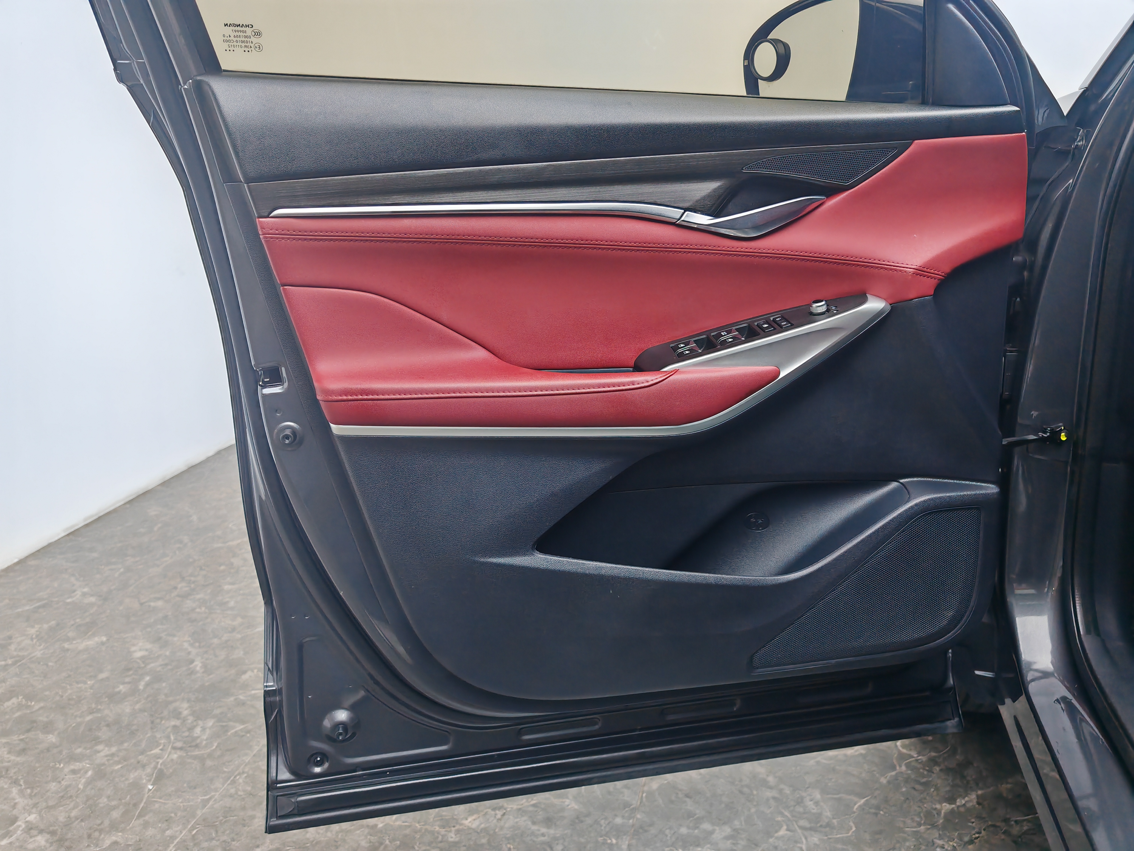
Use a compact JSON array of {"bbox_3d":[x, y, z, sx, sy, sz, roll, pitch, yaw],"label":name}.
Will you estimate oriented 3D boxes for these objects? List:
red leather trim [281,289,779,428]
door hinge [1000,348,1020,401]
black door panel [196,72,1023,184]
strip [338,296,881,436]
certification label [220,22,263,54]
[{"bbox_3d":[-0.032,-0.084,0.972,0.540,0.145,0.100,-3,11,-14],"label":"red leather trim"},{"bbox_3d":[0.600,-0.069,1.198,0.040,0.068,0.040,-3,11,-14],"label":"door hinge"},{"bbox_3d":[0.089,-0.330,1.010,0.960,0.115,0.085,-3,11,-14],"label":"black door panel"},{"bbox_3d":[0.057,-0.074,0.991,0.640,0.140,0.090,-3,11,-14],"label":"strip"},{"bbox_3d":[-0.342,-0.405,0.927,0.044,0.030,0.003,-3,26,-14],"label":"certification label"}]

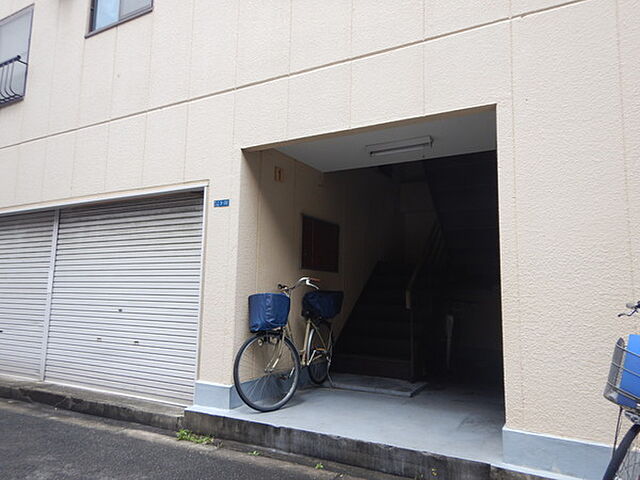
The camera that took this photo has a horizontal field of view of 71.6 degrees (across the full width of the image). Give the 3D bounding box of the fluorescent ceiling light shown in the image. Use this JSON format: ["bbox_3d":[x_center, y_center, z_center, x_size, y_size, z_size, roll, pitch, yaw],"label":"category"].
[{"bbox_3d":[0.755,-0.883,4.258,0.640,0.090,0.150,-3,-8,28],"label":"fluorescent ceiling light"}]

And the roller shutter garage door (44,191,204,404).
[{"bbox_3d":[-2.162,0.579,4.752,2.300,2.020,0.090,-3,-8,28],"label":"roller shutter garage door"}]

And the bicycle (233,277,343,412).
[{"bbox_3d":[-0.126,0.972,4.354,0.560,1.120,1.780,-2,-8,23],"label":"bicycle"}]

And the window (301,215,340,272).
[{"bbox_3d":[0.017,0.065,5.214,0.070,0.610,0.880,-3,-8,31],"label":"window"}]

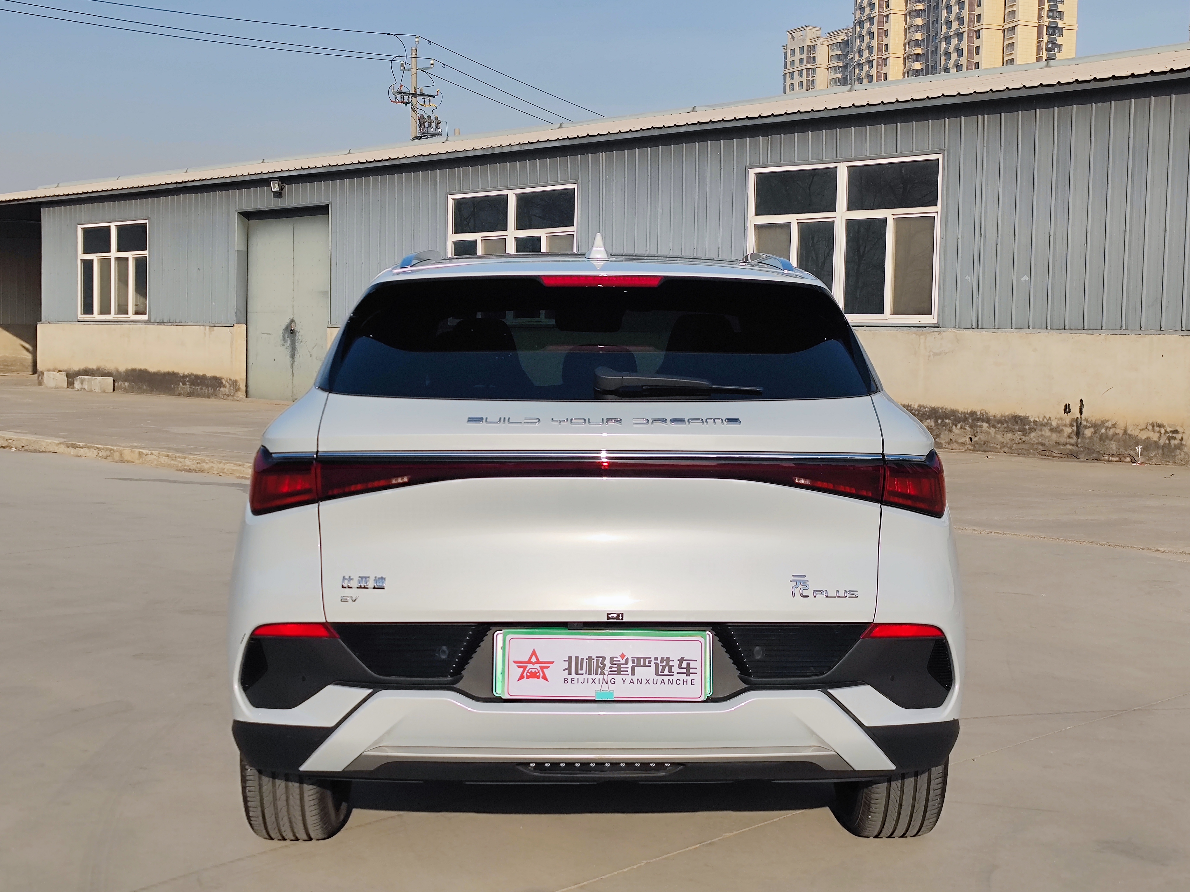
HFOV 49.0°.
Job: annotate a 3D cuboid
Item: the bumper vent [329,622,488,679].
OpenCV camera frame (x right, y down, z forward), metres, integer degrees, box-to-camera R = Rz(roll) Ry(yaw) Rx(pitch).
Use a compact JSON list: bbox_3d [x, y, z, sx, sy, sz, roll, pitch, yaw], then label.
[{"bbox_3d":[-0.400,0.443,2.853,0.334,0.123,0.072,0,5,-2],"label":"bumper vent"}]

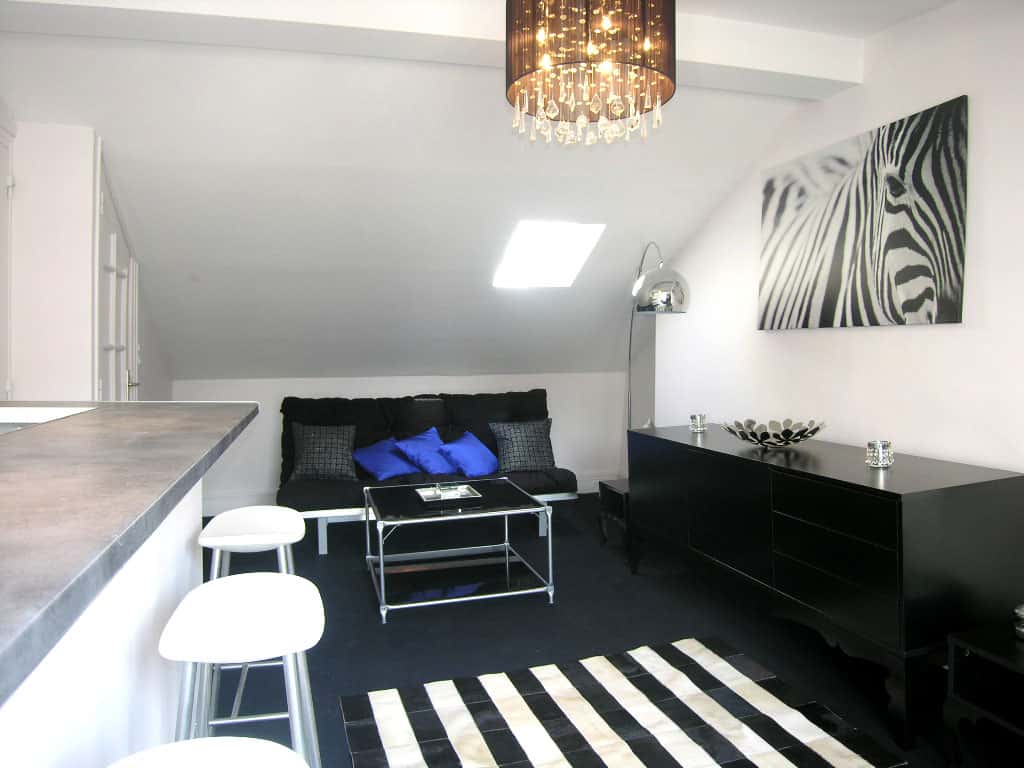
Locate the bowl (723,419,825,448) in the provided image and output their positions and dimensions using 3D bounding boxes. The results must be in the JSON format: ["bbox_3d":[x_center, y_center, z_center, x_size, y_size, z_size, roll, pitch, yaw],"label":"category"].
[{"bbox_3d":[1.109,0.227,3.033,0.428,0.105,0.428,-1,3,0],"label":"bowl"}]

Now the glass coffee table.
[{"bbox_3d":[-0.300,0.799,3.638,0.816,0.461,0.833,-2,3,-16],"label":"glass coffee table"}]

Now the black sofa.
[{"bbox_3d":[-0.561,0.536,4.762,1.904,0.892,0.976,-2,3,-16],"label":"black sofa"}]

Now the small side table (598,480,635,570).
[{"bbox_3d":[0.811,0.797,4.321,0.452,0.369,0.440,-2,3,-16],"label":"small side table"}]

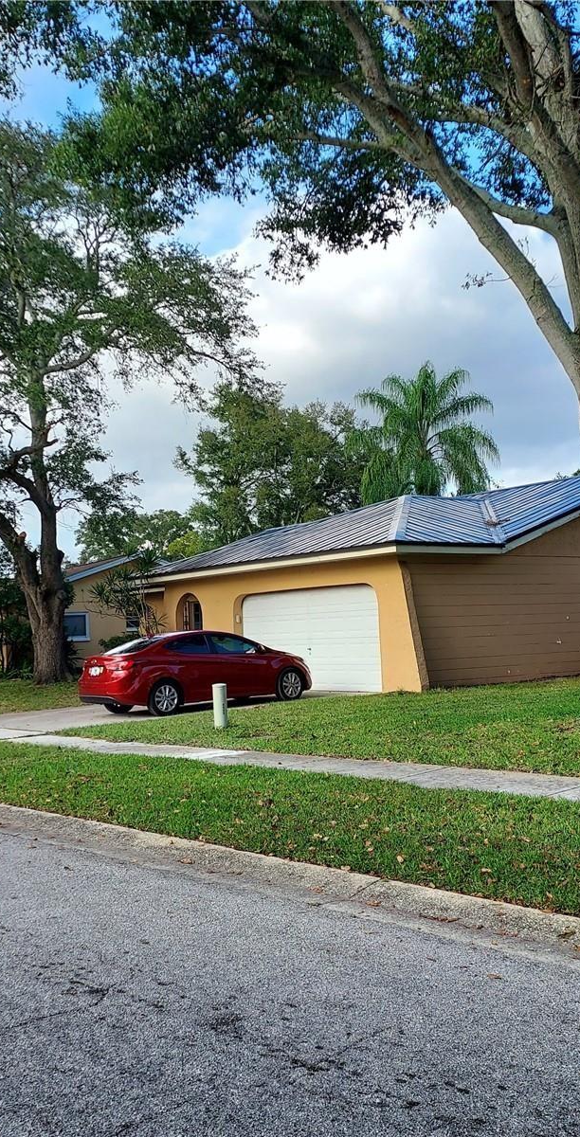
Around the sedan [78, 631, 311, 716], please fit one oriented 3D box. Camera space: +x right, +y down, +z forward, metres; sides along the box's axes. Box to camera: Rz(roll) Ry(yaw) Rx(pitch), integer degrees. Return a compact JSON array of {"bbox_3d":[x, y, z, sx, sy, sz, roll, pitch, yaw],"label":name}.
[{"bbox_3d":[-1.614,1.856,19.424,4.540,1.435,1.780,-1,-3,-38],"label":"sedan"}]

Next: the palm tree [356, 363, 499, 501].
[{"bbox_3d":[5.868,-2.328,43.836,5.900,12.100,5.900,-2,-4,0],"label":"palm tree"}]

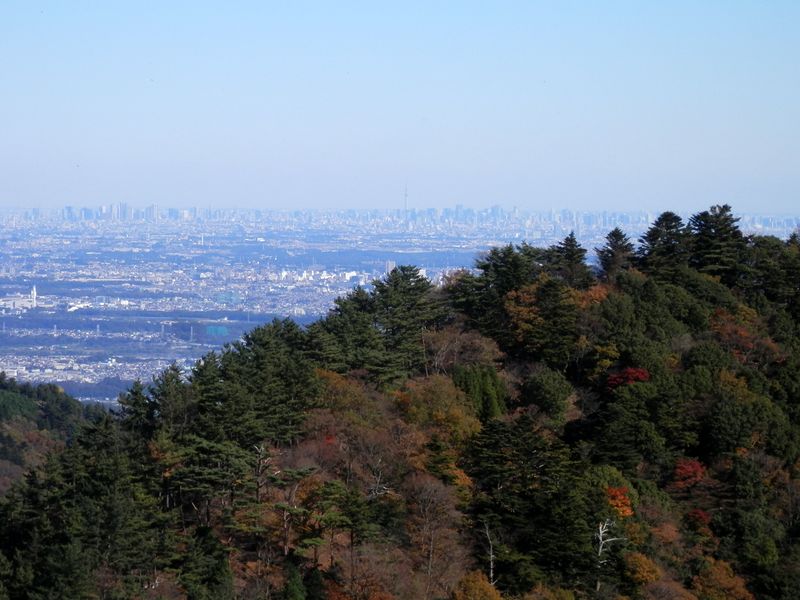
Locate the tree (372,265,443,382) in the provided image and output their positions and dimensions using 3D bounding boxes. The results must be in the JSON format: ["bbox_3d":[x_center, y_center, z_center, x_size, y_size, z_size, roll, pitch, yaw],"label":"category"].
[{"bbox_3d":[1.040,3.580,540.000,9.680,16.970,9.680,0,2,0],"label":"tree"}]

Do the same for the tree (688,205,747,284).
[{"bbox_3d":[49.990,-7.810,615.000,9.130,14.460,9.130,0,2,0],"label":"tree"}]

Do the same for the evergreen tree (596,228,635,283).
[{"bbox_3d":[33.930,-6.500,615.000,5.980,10.140,5.980,0,2,0],"label":"evergreen tree"}]

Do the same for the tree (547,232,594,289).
[{"bbox_3d":[26.790,-5.650,610.000,7.180,10.420,7.180,0,2,0],"label":"tree"}]

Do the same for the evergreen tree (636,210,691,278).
[{"bbox_3d":[41.830,-8.030,620.000,8.570,12.360,8.570,0,2,0],"label":"evergreen tree"}]

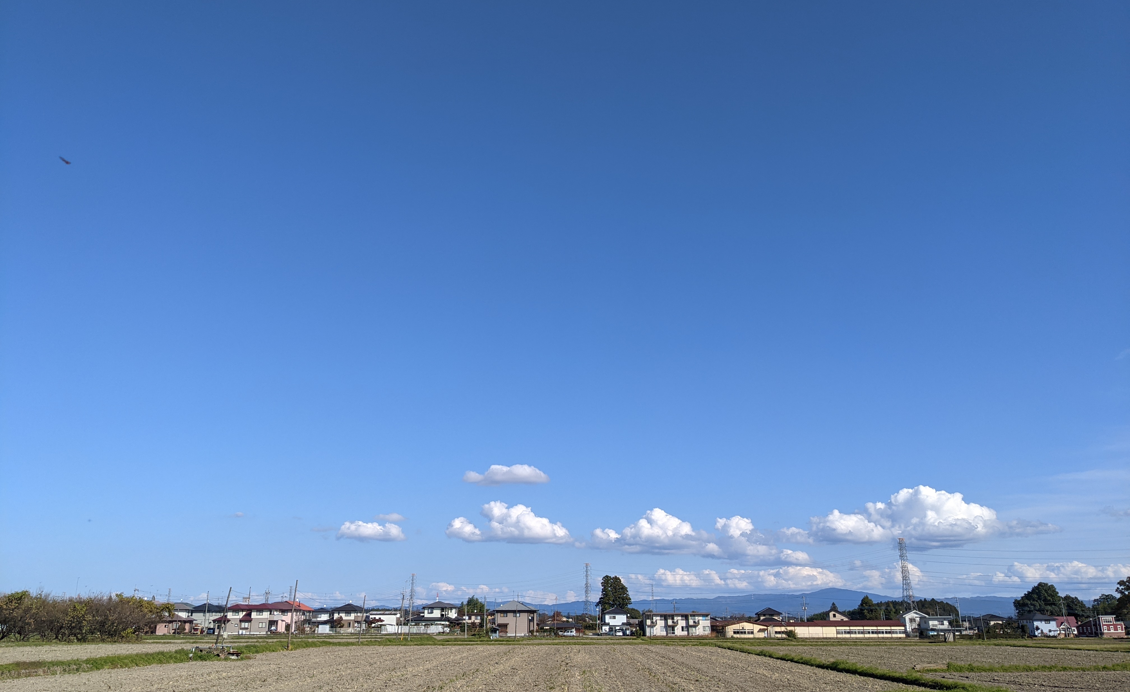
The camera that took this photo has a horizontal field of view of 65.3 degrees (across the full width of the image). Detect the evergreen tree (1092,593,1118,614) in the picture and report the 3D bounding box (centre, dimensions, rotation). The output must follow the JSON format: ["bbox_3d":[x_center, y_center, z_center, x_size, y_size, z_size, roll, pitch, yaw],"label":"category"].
[{"bbox_3d":[194.730,96.070,315.750,9.200,14.180,9.000,-10,-21,29],"label":"evergreen tree"}]

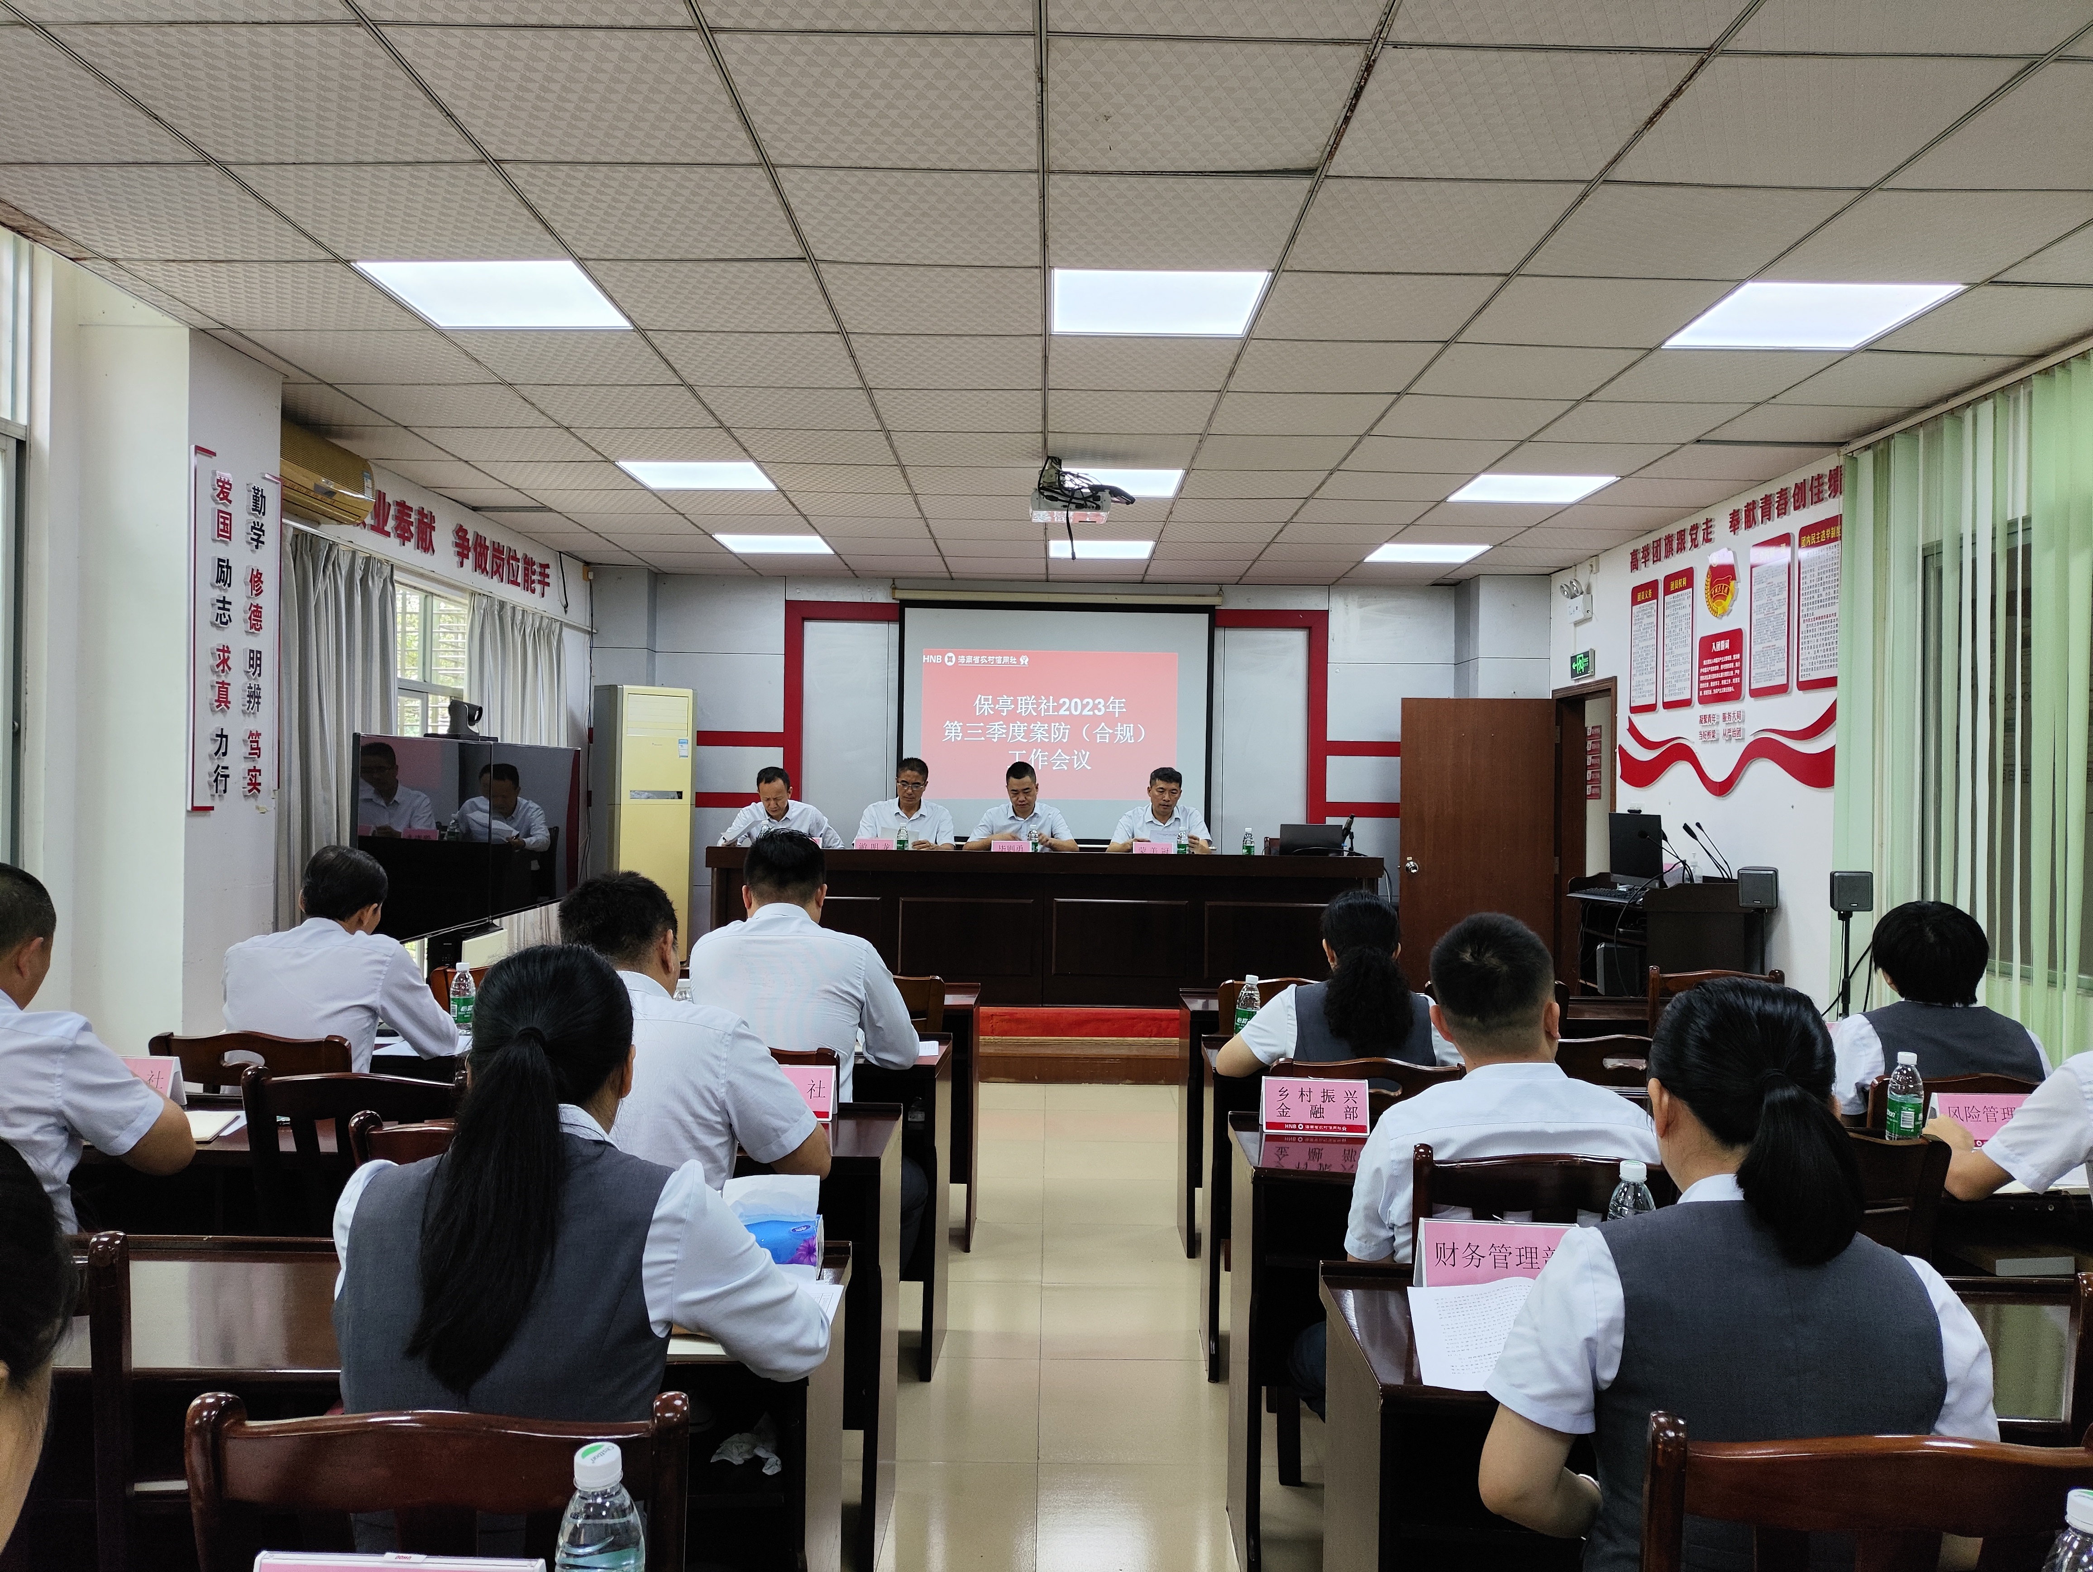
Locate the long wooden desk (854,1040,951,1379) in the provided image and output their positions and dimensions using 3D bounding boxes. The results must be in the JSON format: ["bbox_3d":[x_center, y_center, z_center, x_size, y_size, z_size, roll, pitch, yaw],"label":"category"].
[{"bbox_3d":[-1.197,1.063,3.786,1.850,0.806,0.360,1,0,0],"label":"long wooden desk"}]

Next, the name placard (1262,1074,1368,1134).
[{"bbox_3d":[0.525,0.622,2.847,0.207,0.104,0.075,1,0,3],"label":"name placard"}]

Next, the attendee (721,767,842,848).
[{"bbox_3d":[-1.490,0.516,8.150,0.660,1.230,0.700,1,0,0],"label":"attendee"}]

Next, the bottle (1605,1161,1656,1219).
[{"bbox_3d":[0.760,0.605,1.893,0.066,0.234,0.066,1,0,0],"label":"bottle"}]

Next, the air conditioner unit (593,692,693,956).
[{"bbox_3d":[-2.364,0.280,8.505,0.340,1.716,0.520,1,-1,44],"label":"air conditioner unit"}]

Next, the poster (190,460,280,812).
[{"bbox_3d":[-2.595,-0.480,4.645,0.030,1.110,0.510,1,0,0],"label":"poster"}]

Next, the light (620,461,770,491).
[{"bbox_3d":[-1.516,-1.372,6.373,0.595,0.040,0.575,1,0,0],"label":"light"}]

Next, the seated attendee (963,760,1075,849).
[{"bbox_3d":[-0.157,0.508,8.447,0.620,1.320,0.800,1,0,0],"label":"seated attendee"}]

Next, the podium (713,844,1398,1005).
[{"bbox_3d":[-0.013,0.767,8.080,3.630,0.830,0.600,1,0,0],"label":"podium"}]

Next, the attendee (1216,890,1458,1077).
[{"bbox_3d":[0.667,0.853,3.418,0.560,1.212,0.780,1,0,-2],"label":"attendee"}]

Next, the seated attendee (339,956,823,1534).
[{"bbox_3d":[-0.497,0.817,1.656,0.520,1.292,0.660,1,0,4],"label":"seated attendee"}]

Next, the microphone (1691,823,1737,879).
[{"bbox_3d":[2.903,0.291,6.300,0.180,0.270,0.050,1,0,-9],"label":"microphone"}]

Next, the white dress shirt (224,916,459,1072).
[{"bbox_3d":[-1.610,0.589,3.320,0.480,0.580,0.450,1,0,5],"label":"white dress shirt"}]

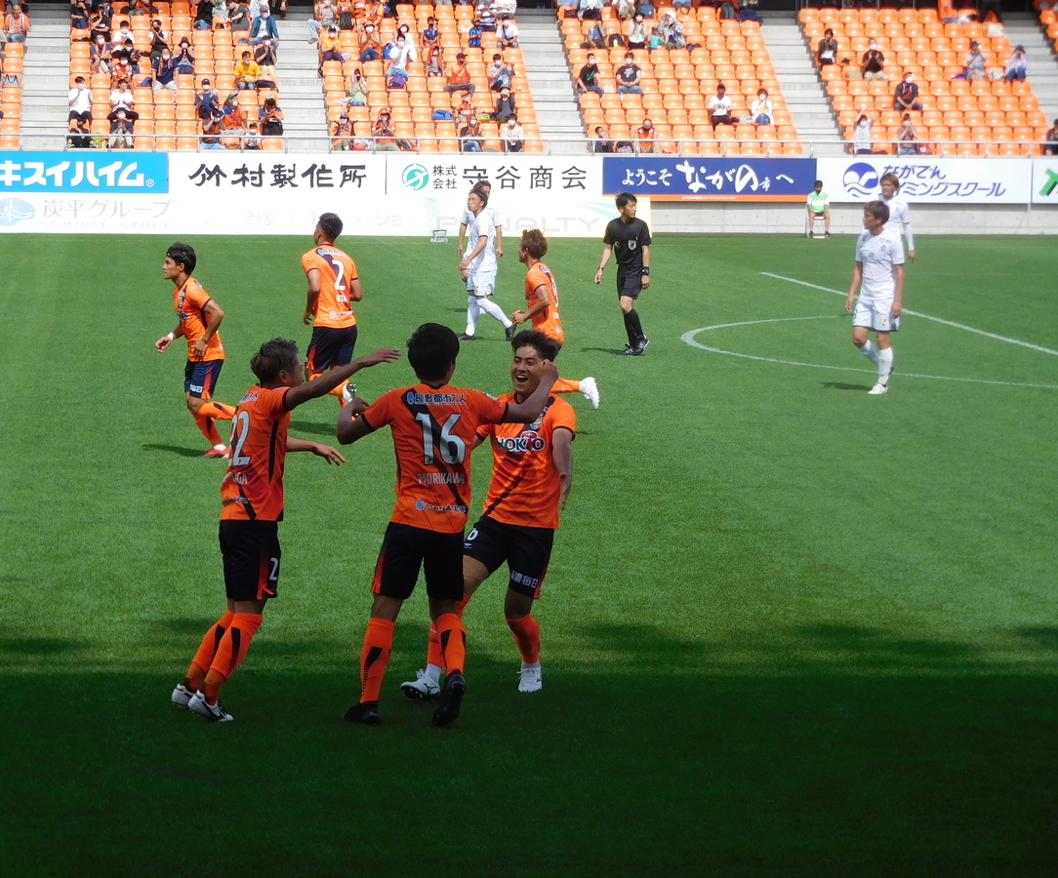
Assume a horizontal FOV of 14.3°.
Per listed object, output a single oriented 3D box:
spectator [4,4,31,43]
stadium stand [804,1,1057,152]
[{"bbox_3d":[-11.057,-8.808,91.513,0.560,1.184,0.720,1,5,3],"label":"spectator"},{"bbox_3d":[8.718,-7.628,91.640,4.650,3.600,7.900,0,5,-5],"label":"stadium stand"}]

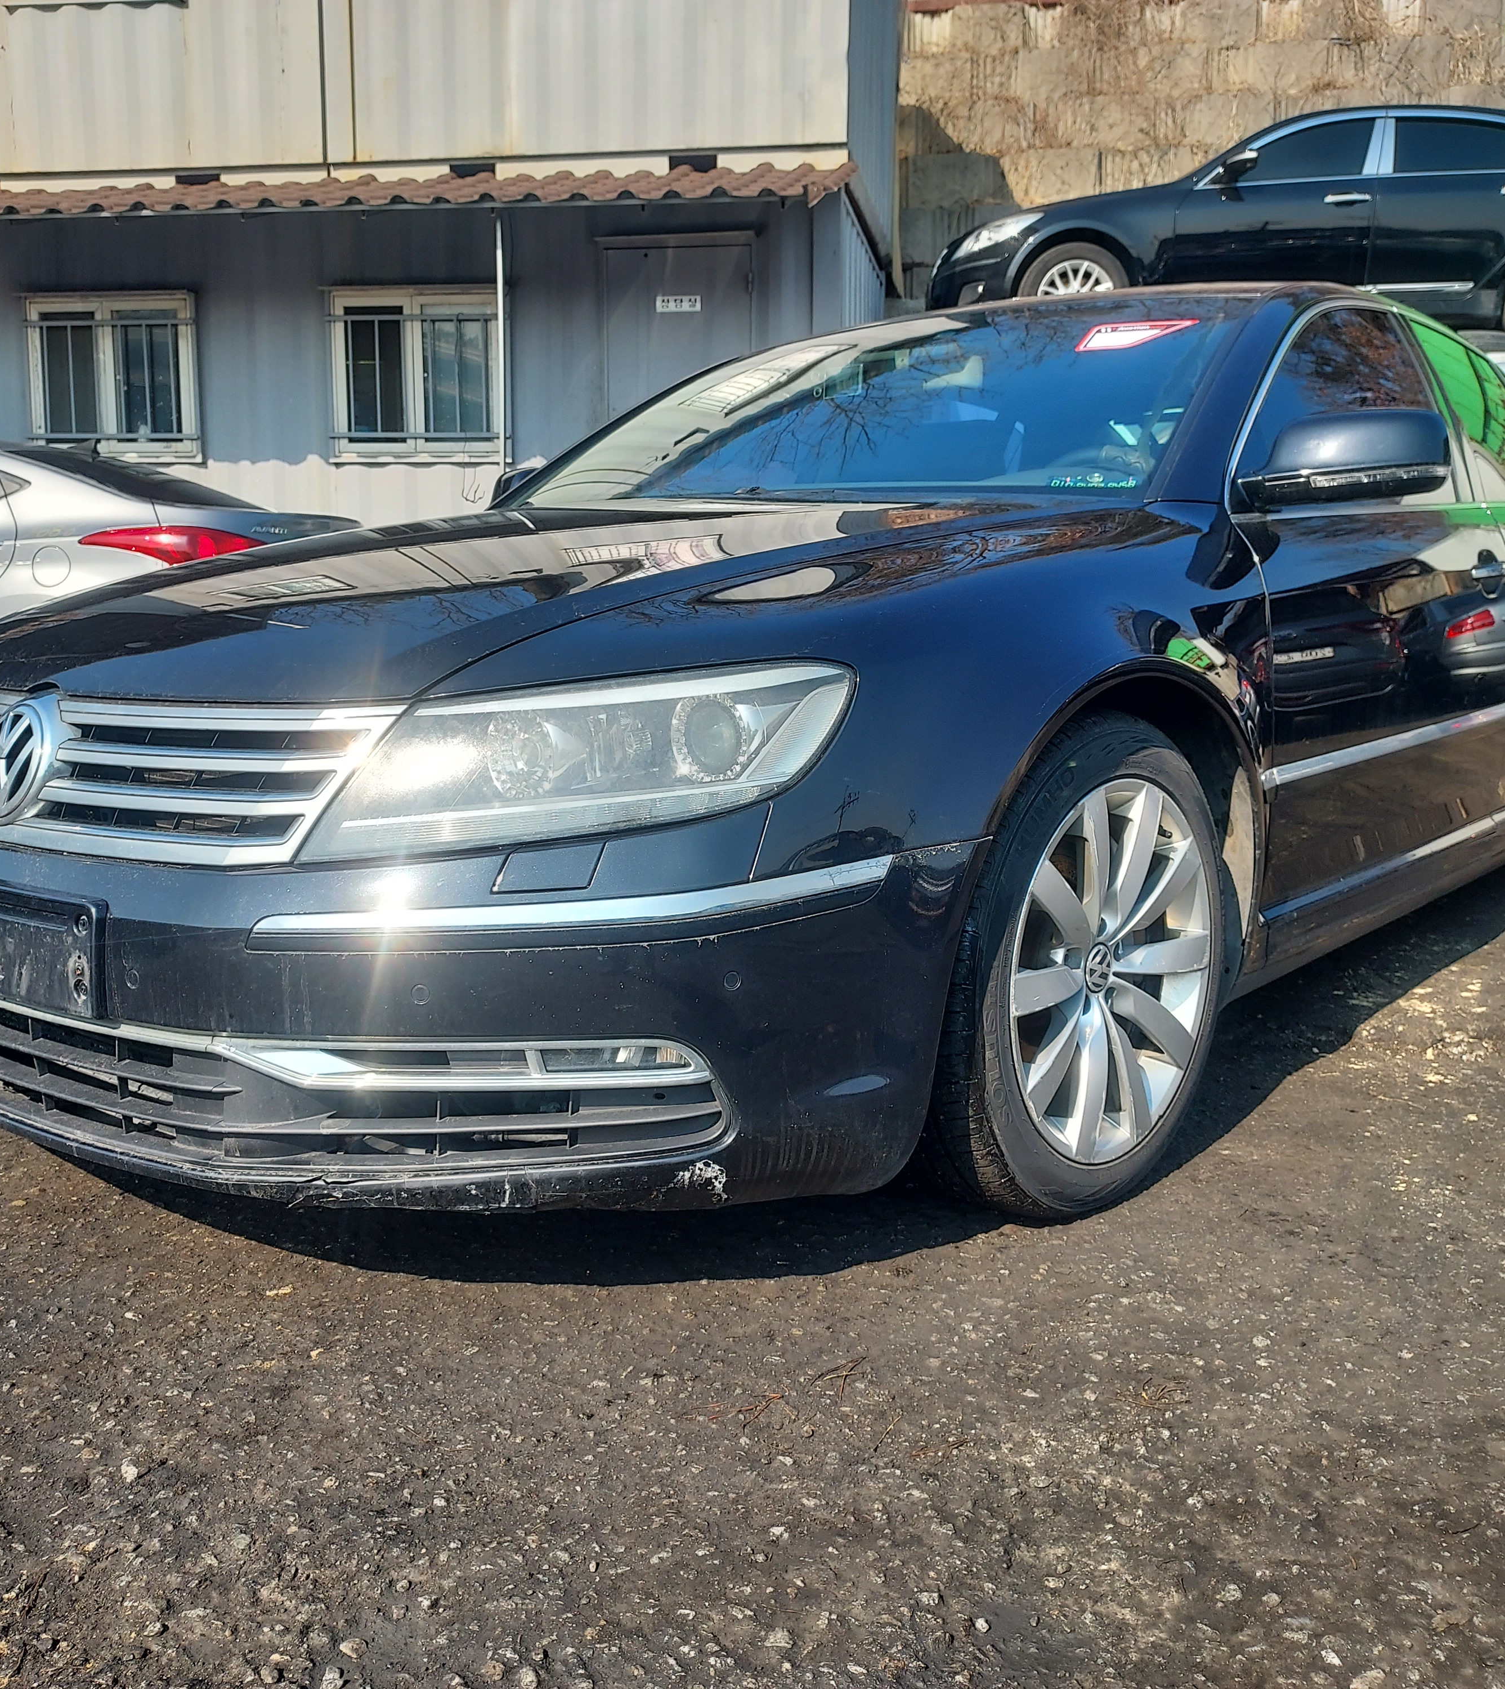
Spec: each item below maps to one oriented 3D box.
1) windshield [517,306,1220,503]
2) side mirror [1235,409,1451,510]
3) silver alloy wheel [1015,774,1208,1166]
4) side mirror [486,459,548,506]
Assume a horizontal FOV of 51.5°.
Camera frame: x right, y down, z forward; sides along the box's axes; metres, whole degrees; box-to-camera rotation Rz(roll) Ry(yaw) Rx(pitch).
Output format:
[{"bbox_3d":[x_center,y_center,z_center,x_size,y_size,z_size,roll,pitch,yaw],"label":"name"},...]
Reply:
[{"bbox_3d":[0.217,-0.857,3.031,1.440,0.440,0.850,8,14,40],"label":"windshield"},{"bbox_3d":[0.921,-0.594,2.405,0.235,0.165,0.210,8,14,40],"label":"side mirror"},{"bbox_3d":[0.412,0.156,2.098,0.200,0.512,0.512,9,14,42],"label":"silver alloy wheel"},{"bbox_3d":[-0.541,-0.797,3.647,0.235,0.165,0.210,8,14,40],"label":"side mirror"}]

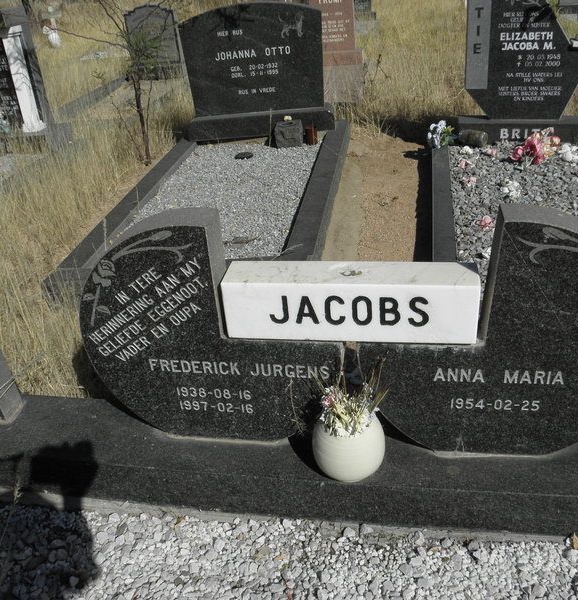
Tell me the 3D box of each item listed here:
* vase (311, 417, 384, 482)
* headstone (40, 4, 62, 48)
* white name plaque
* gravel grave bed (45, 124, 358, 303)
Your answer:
[{"bbox_3d":[0.130,0.311,1.329,0.161,0.144,0.161,1,32,12],"label":"vase"},{"bbox_3d":[-4.239,-4.914,10.769,0.290,0.700,0.120,1,32,12],"label":"headstone"},{"bbox_3d":[0.127,0.002,1.261,0.517,0.133,0.098,1,32,12],"label":"white name plaque"},{"bbox_3d":[-0.319,-0.603,3.366,1.118,0.130,2.290,-1,31,9],"label":"gravel grave bed"}]

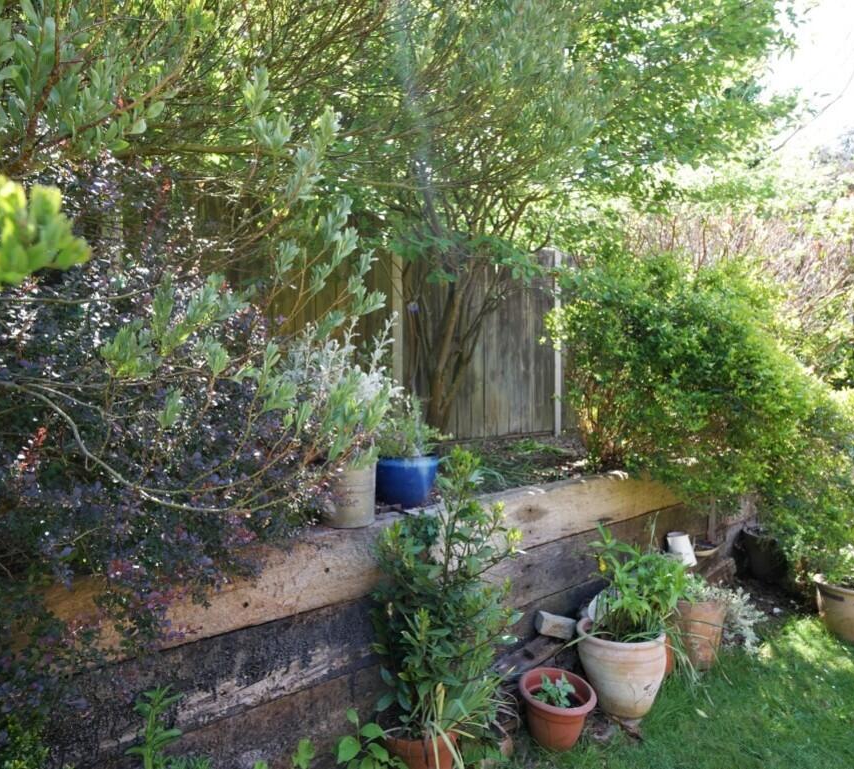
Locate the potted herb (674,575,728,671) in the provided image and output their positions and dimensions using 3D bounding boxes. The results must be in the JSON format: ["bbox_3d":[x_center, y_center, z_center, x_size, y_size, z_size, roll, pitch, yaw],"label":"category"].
[{"bbox_3d":[1.430,1.228,2.780,0.265,0.475,0.265,0,0,27],"label":"potted herb"}]

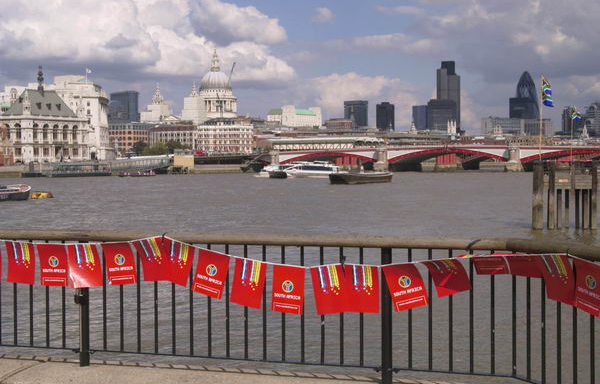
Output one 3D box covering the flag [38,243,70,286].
[{"bbox_3d":[-1.637,0.487,6.619,0.210,0.275,0.040,-4,2,18],"label":"flag"}]

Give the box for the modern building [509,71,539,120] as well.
[{"bbox_3d":[499.154,-176.732,2210.000,57.000,180.000,57.000,0,2,12],"label":"modern building"}]

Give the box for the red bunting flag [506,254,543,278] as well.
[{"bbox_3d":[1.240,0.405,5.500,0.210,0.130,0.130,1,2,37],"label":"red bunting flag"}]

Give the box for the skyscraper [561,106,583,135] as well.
[{"bbox_3d":[556.095,-128.376,2030.000,50.000,95.000,50.000,1,2,14],"label":"skyscraper"}]

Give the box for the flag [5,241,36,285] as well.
[{"bbox_3d":[-1.935,0.495,6.890,0.212,0.300,0.045,3,8,15],"label":"flag"}]

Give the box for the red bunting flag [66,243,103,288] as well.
[{"bbox_3d":[-1.434,0.494,6.650,0.215,0.300,0.050,-2,10,11],"label":"red bunting flag"}]

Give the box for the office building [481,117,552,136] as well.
[{"bbox_3d":[301.417,-82.141,1390.000,98.000,43.159,45.000,0,2,14],"label":"office building"}]

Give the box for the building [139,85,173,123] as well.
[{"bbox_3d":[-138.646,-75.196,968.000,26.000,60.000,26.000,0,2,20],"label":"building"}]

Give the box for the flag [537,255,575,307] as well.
[{"bbox_3d":[1.450,0.490,5.650,0.060,0.300,0.215,-18,12,-43],"label":"flag"}]

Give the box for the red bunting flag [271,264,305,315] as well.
[{"bbox_3d":[-0.076,0.623,6.350,0.210,0.300,0.030,3,2,15],"label":"red bunting flag"}]

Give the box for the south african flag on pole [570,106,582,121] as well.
[{"bbox_3d":[18.001,-5.111,65.000,0.750,1.000,0.300,0,2,18],"label":"south african flag on pole"}]

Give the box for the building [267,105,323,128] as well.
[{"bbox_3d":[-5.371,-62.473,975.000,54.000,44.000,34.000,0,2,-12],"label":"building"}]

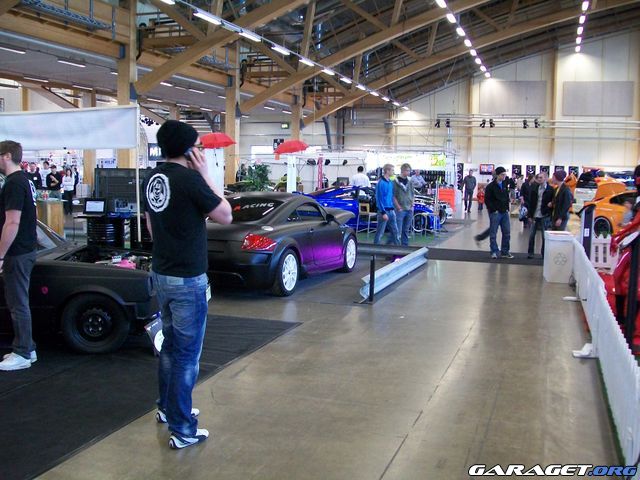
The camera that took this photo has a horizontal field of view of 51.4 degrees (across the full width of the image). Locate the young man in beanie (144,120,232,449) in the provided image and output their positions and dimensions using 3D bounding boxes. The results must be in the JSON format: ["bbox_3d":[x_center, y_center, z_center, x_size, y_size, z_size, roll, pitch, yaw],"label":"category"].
[{"bbox_3d":[-0.807,0.252,4.030,0.560,1.920,0.440,6,8,44],"label":"young man in beanie"}]

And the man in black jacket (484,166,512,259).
[{"bbox_3d":[3.465,-0.522,12.788,0.540,1.750,0.360,0,6,-10],"label":"man in black jacket"}]

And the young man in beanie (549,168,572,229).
[{"bbox_3d":[4.502,-0.436,12.394,0.360,1.690,0.520,-1,6,-12],"label":"young man in beanie"}]

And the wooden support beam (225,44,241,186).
[{"bbox_3d":[-3.614,-4.776,28.272,0.450,6.810,0.400,3,6,19],"label":"wooden support beam"}]

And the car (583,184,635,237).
[{"bbox_3d":[8.364,-0.547,15.706,1.800,1.320,4.300,-3,7,-30],"label":"car"}]

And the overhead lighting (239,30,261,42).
[{"bbox_3d":[-2.217,-6.444,21.076,0.220,0.140,1.420,3,6,19],"label":"overhead lighting"}]

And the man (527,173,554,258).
[{"bbox_3d":[4.255,-0.458,12.724,0.540,1.660,0.360,2,6,15],"label":"man"}]

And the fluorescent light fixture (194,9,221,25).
[{"bbox_3d":[-3.177,-6.312,18.882,0.220,0.140,1.420,3,6,19],"label":"fluorescent light fixture"}]

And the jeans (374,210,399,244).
[{"bbox_3d":[1.389,-0.230,13.900,0.500,0.900,0.420,4,7,28],"label":"jeans"}]

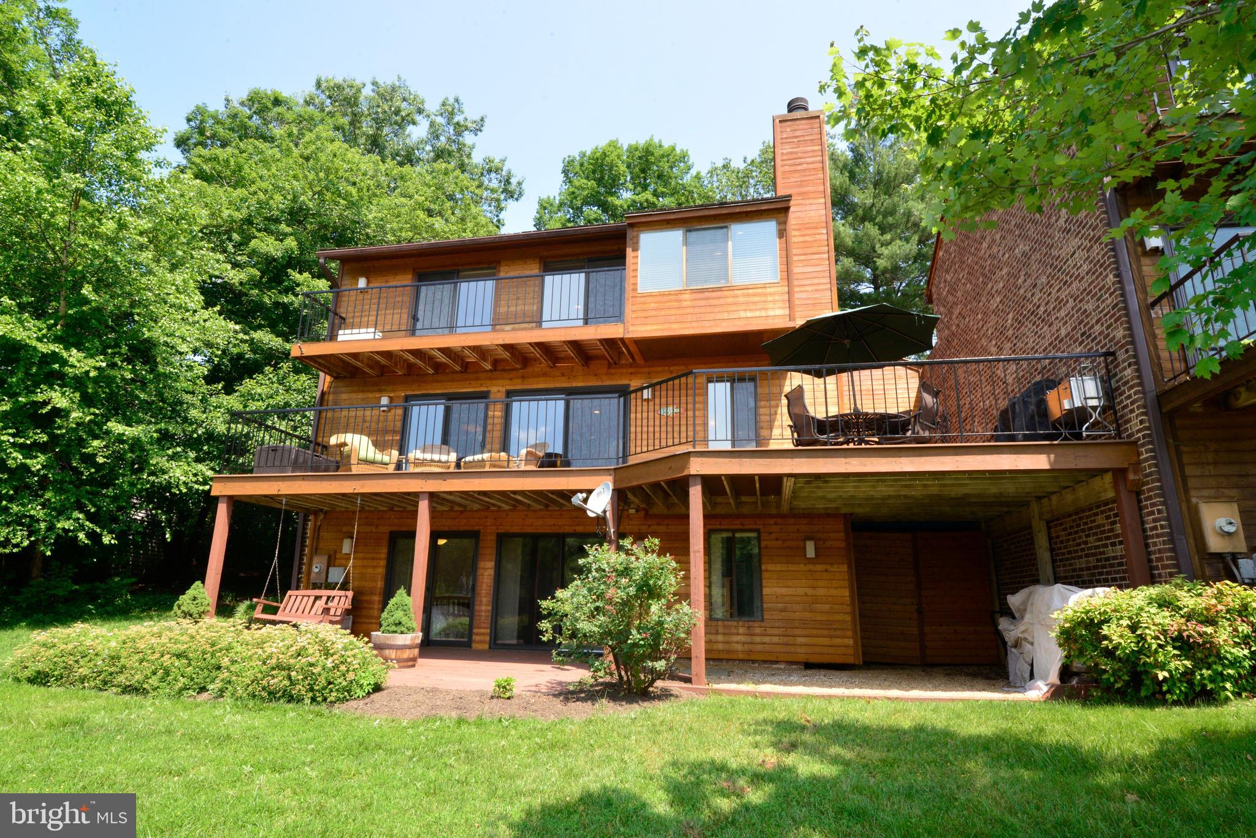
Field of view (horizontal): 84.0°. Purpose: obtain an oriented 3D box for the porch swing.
[{"bbox_3d":[-4.980,2.242,10.953,1.350,1.970,0.700,-4,-16,17],"label":"porch swing"}]

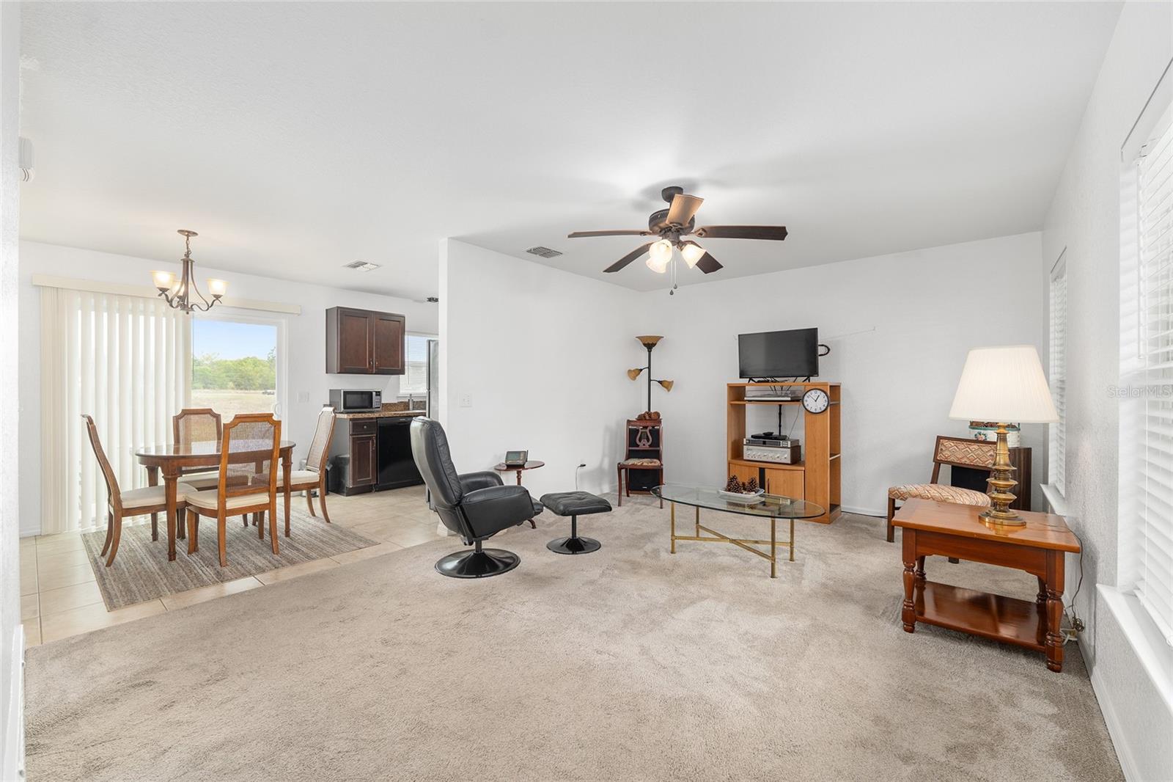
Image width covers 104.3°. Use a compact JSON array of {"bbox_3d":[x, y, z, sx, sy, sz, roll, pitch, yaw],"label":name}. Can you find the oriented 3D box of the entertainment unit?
[{"bbox_3d":[1.929,0.552,4.492,0.950,1.255,0.425,0,0,41],"label":"entertainment unit"}]

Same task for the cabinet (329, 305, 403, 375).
[{"bbox_3d":[-2.620,-0.556,5.434,0.325,0.755,0.770,0,0,41],"label":"cabinet"}]

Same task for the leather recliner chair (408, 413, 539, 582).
[{"bbox_3d":[-0.763,0.677,3.148,0.840,1.030,0.780,0,0,-28],"label":"leather recliner chair"}]

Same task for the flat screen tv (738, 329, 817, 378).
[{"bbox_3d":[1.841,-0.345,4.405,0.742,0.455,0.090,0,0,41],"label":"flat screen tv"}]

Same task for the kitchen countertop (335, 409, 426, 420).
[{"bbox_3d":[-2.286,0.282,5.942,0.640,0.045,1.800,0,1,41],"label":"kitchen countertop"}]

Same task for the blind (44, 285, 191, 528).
[{"bbox_3d":[-4.204,0.167,4.131,0.090,2.040,0.960,0,1,41],"label":"blind"}]

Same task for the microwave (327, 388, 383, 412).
[{"bbox_3d":[-2.745,0.126,5.435,0.360,0.265,0.455,0,1,41],"label":"microwave"}]

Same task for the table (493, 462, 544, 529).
[{"bbox_3d":[-0.591,0.915,4.020,0.380,0.525,0.500,0,0,41],"label":"table"}]

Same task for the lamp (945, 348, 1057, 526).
[{"bbox_3d":[2.055,0.217,2.260,0.395,0.860,0.395,0,0,41],"label":"lamp"}]

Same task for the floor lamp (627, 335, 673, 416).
[{"bbox_3d":[0.759,0.259,5.472,0.540,1.824,0.360,0,0,8],"label":"floor lamp"}]

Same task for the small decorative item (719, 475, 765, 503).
[{"bbox_3d":[1.150,0.692,3.365,0.280,0.160,0.200,0,0,41],"label":"small decorative item"}]

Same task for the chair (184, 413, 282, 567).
[{"bbox_3d":[-2.550,0.678,3.365,0.590,1.035,0.510,0,0,38],"label":"chair"}]

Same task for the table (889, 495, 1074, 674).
[{"bbox_3d":[1.953,0.914,2.273,0.635,0.550,0.620,0,1,41],"label":"table"}]

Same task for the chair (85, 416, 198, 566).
[{"bbox_3d":[-3.260,0.684,3.359,0.510,1.030,0.580,0,1,41],"label":"chair"}]

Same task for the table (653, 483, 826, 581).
[{"bbox_3d":[1.025,0.974,3.255,1.250,0.415,0.700,0,0,41],"label":"table"}]

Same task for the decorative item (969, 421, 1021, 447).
[{"bbox_3d":[3.200,0.322,3.580,0.170,0.220,0.260,0,0,-18],"label":"decorative item"}]

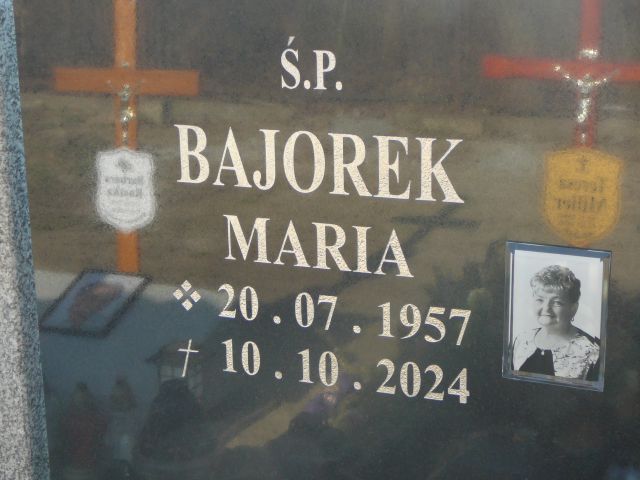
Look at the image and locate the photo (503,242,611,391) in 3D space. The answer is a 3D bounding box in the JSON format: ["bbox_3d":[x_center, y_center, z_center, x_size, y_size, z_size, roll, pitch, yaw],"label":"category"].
[{"bbox_3d":[0.286,0.093,1.459,0.124,0.176,0.010,5,16,21],"label":"photo"}]

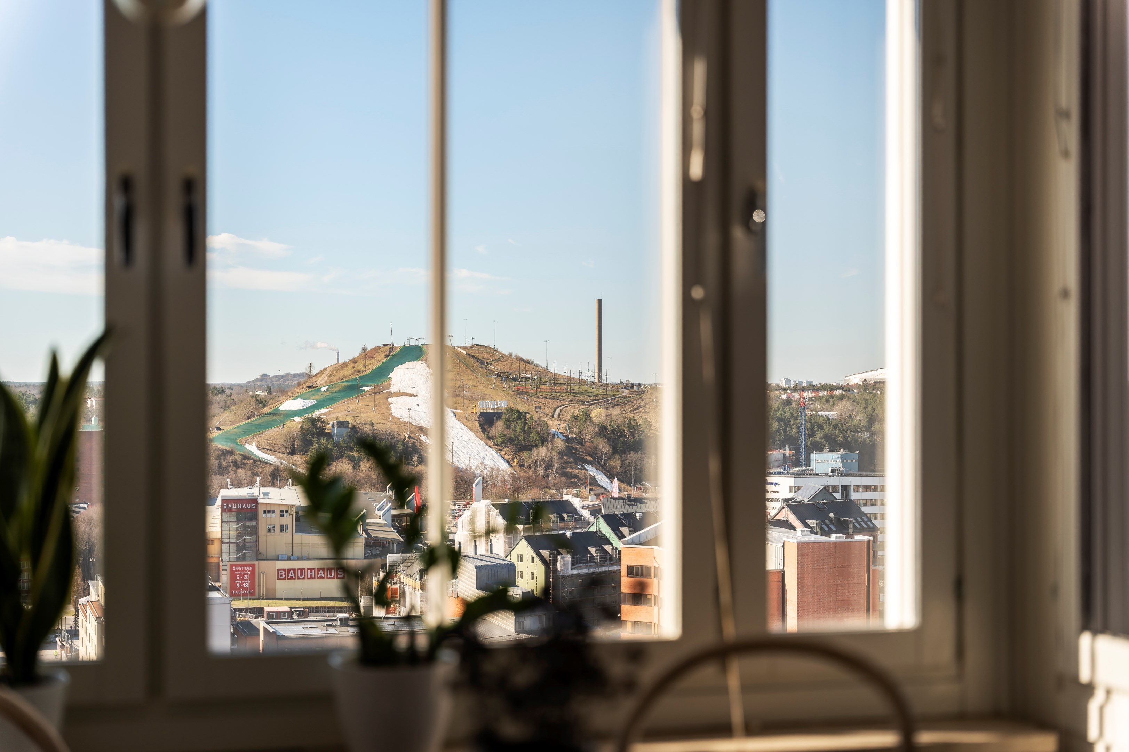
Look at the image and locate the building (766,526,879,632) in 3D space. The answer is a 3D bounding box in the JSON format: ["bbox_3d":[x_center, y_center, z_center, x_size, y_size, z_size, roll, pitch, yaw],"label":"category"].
[{"bbox_3d":[44.000,39.530,340.000,19.000,20.400,22.000,0,0,-12],"label":"building"}]

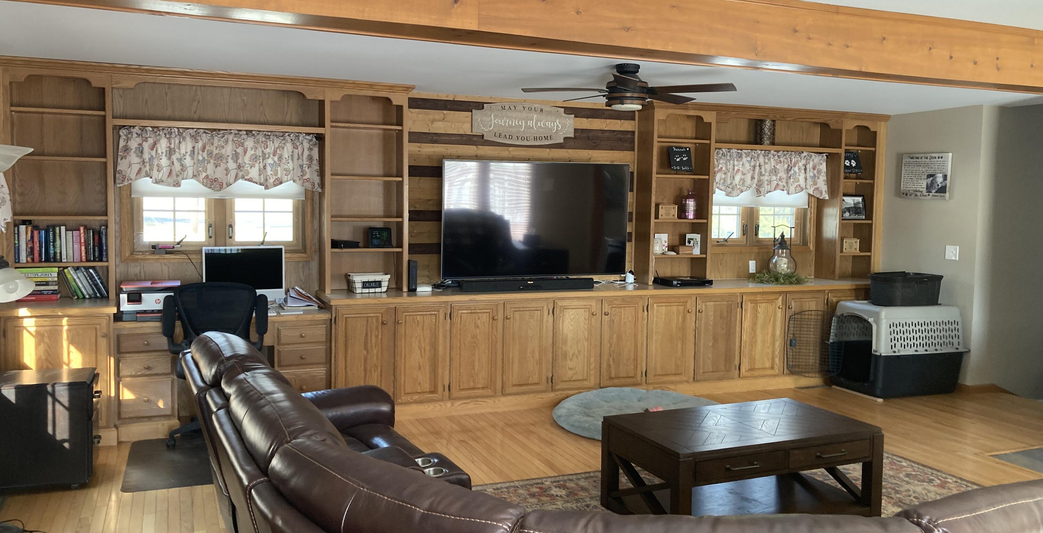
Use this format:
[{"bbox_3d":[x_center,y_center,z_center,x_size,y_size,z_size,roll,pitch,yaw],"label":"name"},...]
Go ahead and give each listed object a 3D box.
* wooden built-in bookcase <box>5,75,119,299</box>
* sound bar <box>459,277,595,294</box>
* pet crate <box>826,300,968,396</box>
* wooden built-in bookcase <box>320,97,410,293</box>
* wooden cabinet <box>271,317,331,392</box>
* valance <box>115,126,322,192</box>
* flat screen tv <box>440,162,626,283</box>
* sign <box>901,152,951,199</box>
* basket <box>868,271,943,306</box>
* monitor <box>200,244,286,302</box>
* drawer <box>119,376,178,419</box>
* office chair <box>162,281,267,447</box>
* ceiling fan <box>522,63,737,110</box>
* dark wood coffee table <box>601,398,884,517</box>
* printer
[{"bbox_3d":[-2.978,-0.509,5.487,0.610,1.442,0.261,-1,5,-22],"label":"wooden built-in bookcase"},{"bbox_3d":[0.051,0.152,6.686,1.145,0.075,0.090,-1,5,-23],"label":"sound bar"},{"bbox_3d":[3.305,0.700,7.460,0.990,0.745,0.655,-1,5,-19],"label":"pet crate"},{"bbox_3d":[-1.160,-0.541,6.224,0.601,1.447,0.261,-1,5,-22],"label":"wooden built-in bookcase"},{"bbox_3d":[-1.605,0.727,6.070,0.405,0.755,0.411,-1,5,-22],"label":"wooden cabinet"},{"bbox_3d":[-2.142,-0.757,6.063,1.385,0.440,0.100,-1,5,-23],"label":"valance"},{"bbox_3d":[0.137,-0.386,6.980,1.670,0.945,0.065,-1,5,-23],"label":"flat screen tv"},{"bbox_3d":[3.566,-0.798,7.450,0.032,0.399,0.503,-1,5,-22],"label":"sign"},{"bbox_3d":[3.384,0.202,7.434,0.510,0.255,0.360,-1,5,-20],"label":"basket"},{"bbox_3d":[-1.932,0.087,5.875,0.550,0.458,0.150,-2,5,-33],"label":"monitor"},{"bbox_3d":[-2.513,0.844,5.672,0.330,0.265,0.370,-1,5,-22],"label":"drawer"},{"bbox_3d":[-1.939,0.626,5.378,0.610,1.055,0.610,-1,5,-21],"label":"office chair"},{"bbox_3d":[0.644,-1.100,5.193,1.300,0.265,1.300,-1,5,-22],"label":"ceiling fan"},{"bbox_3d":[1.117,1.042,4.348,1.220,0.478,0.720,-1,5,-23],"label":"dark wood coffee table"},{"bbox_3d":[-2.416,0.216,5.597,0.430,0.232,0.360,-1,5,-23],"label":"printer"}]

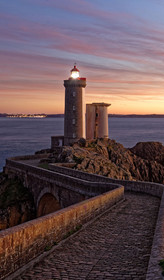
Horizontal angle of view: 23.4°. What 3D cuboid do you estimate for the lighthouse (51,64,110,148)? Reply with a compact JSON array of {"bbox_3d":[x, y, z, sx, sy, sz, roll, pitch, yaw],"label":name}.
[{"bbox_3d":[-0.494,-11.148,130.580,18.800,27.000,12.500,0,3,0],"label":"lighthouse"}]

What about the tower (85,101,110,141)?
[{"bbox_3d":[5.585,-5.638,135.898,7.800,13.200,7.600,0,3,0],"label":"tower"}]

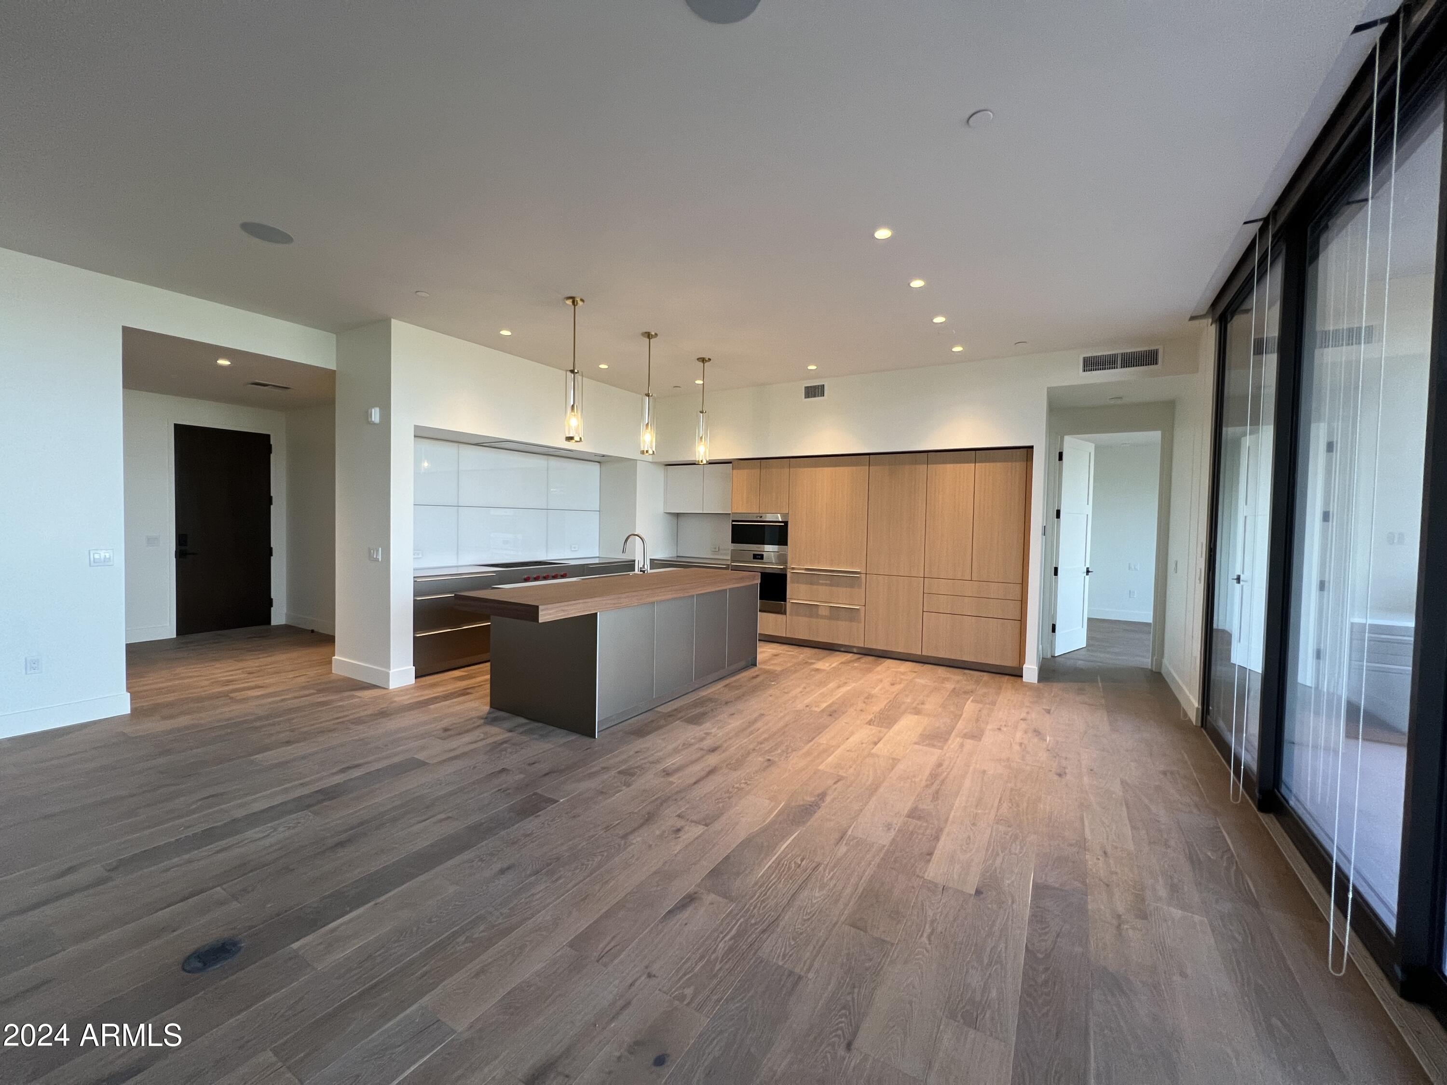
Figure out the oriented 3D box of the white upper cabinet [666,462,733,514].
[{"bbox_3d":[-0.199,-0.707,7.373,1.233,0.636,0.343,2,2,32],"label":"white upper cabinet"}]

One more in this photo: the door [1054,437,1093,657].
[{"bbox_3d":[4.049,0.048,6.273,0.843,2.411,0.045,0,2,-37],"label":"door"}]

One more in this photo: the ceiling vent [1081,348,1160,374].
[{"bbox_3d":[3.356,-1.533,4.593,0.555,0.160,0.030,2,2,32],"label":"ceiling vent"}]

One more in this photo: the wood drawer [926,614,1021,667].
[{"bbox_3d":[2.593,0.951,5.684,0.889,0.452,0.520,2,2,29],"label":"wood drawer"}]

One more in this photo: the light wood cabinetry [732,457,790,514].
[{"bbox_3d":[0.589,-0.668,6.731,0.778,0.623,0.600,2,2,32],"label":"light wood cabinetry"}]

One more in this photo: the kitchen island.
[{"bbox_3d":[-0.789,0.778,4.538,1.082,0.903,2.729,2,2,32],"label":"kitchen island"}]

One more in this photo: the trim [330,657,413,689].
[{"bbox_3d":[-3.052,1.112,4.744,0.907,0.144,0.214,2,2,32],"label":"trim"}]

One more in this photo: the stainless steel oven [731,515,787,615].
[{"bbox_3d":[0.551,0.238,6.734,0.756,1.171,0.610,2,2,31],"label":"stainless steel oven"}]

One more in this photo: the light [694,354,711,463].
[{"bbox_3d":[-0.193,-1.262,5.224,0.138,0.988,0.138,1,2,0],"label":"light"}]

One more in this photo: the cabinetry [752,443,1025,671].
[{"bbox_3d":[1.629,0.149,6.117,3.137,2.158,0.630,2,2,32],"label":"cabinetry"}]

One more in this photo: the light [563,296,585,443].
[{"bbox_3d":[-1.072,-1.228,3.891,0.138,1.012,0.138,1,2,0],"label":"light"}]

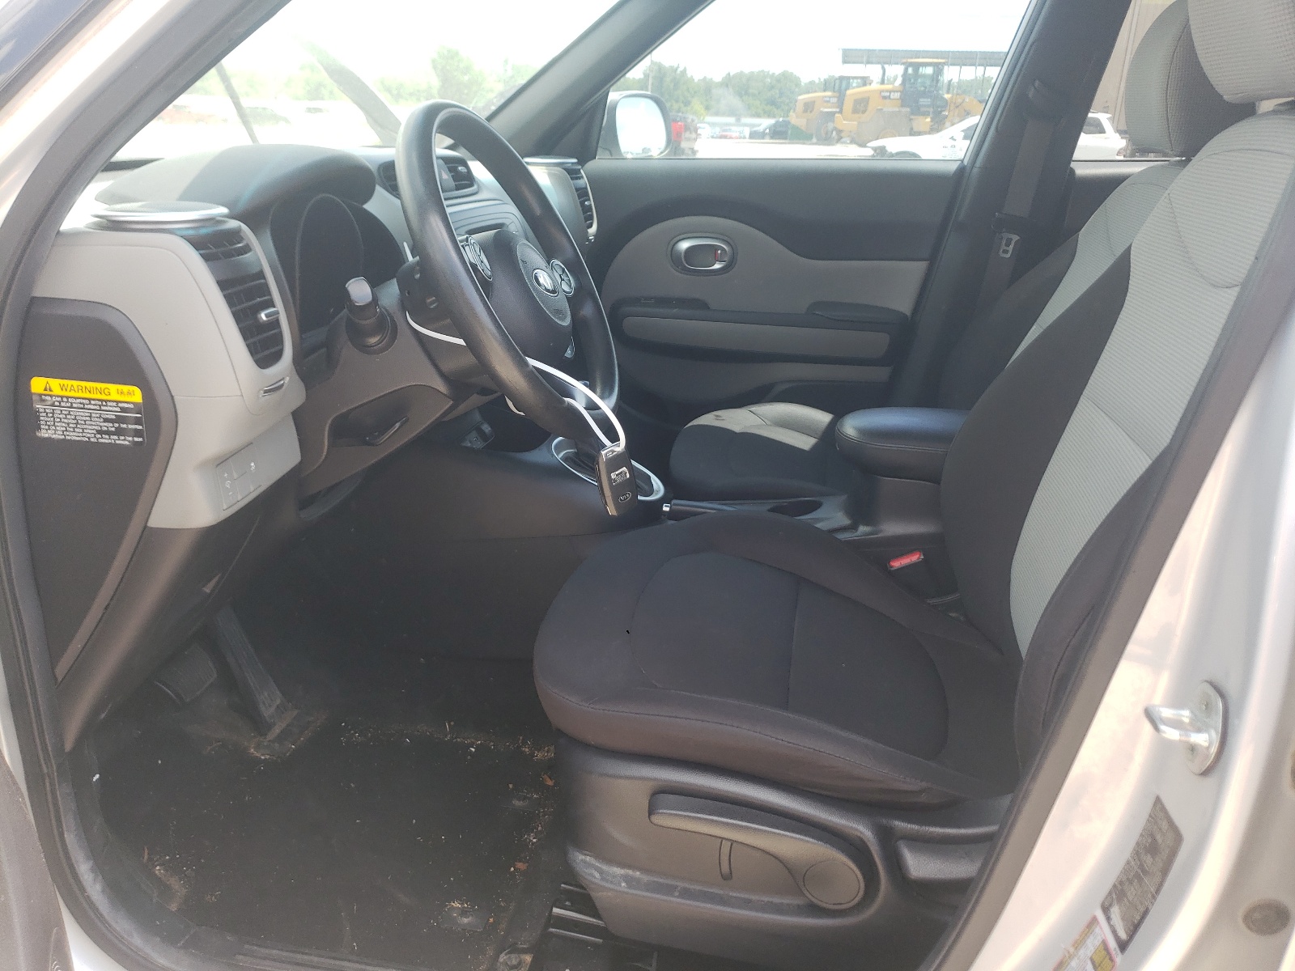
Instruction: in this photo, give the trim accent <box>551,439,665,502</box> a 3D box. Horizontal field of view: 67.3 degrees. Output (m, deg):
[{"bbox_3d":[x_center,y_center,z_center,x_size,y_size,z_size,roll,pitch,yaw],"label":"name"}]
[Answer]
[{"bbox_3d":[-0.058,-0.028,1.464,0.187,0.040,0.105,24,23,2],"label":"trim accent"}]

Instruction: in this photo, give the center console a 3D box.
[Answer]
[{"bbox_3d":[0.312,0.019,1.406,0.595,0.280,0.200,4,21,10],"label":"center console"}]

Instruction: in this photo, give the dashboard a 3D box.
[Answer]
[{"bbox_3d":[-0.437,-0.232,1.463,0.520,0.550,1.360,4,21,10],"label":"dashboard"}]

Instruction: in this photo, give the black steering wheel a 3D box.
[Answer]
[{"bbox_3d":[-0.147,-0.214,1.022,0.105,0.376,0.376,-22,14,18],"label":"black steering wheel"}]

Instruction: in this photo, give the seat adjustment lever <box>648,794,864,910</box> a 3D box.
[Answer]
[{"bbox_3d":[0.094,0.319,0.866,0.208,0.072,0.042,18,23,4],"label":"seat adjustment lever"}]

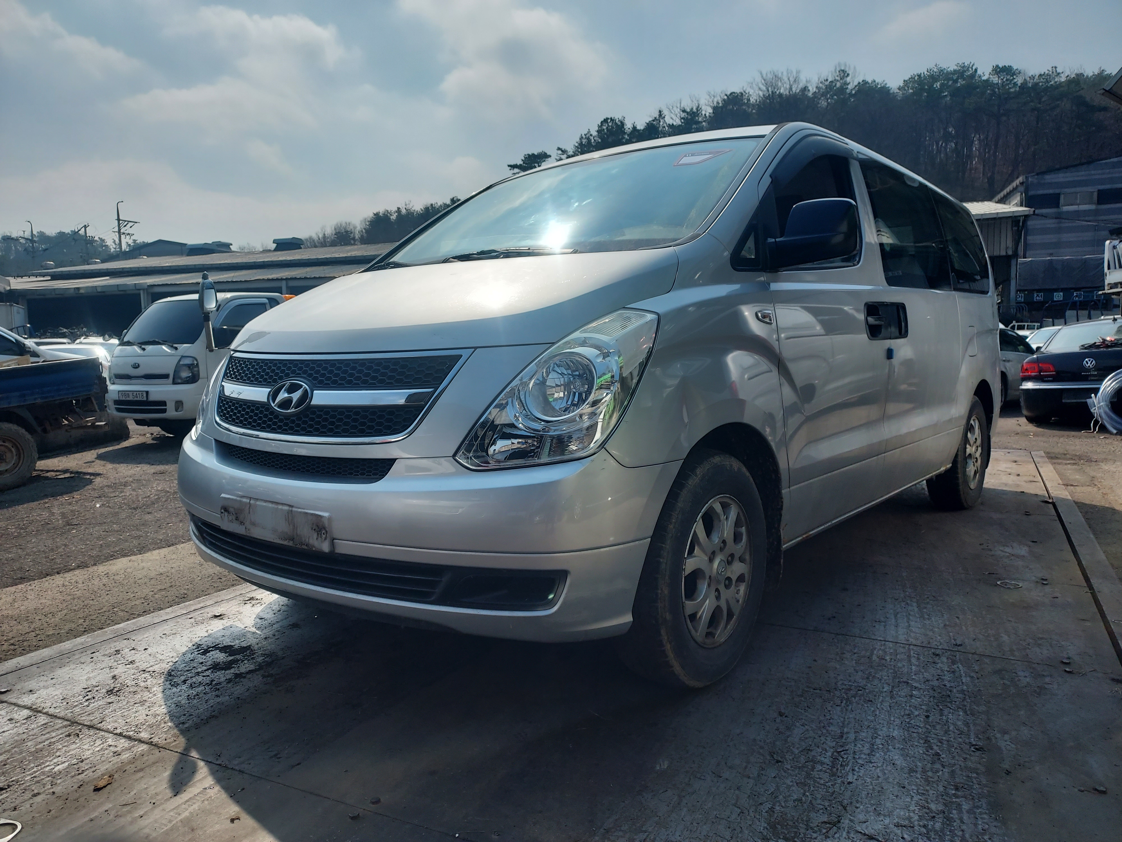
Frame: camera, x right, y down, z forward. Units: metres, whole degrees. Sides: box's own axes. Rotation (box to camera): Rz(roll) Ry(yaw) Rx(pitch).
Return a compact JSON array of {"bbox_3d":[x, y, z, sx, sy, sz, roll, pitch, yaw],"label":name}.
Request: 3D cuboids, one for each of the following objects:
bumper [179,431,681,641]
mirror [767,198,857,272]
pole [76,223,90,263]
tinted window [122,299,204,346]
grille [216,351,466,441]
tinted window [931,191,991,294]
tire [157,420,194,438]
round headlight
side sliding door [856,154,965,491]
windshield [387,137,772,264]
[{"bbox_3d":[-0.600,0.296,2.452,1.870,0.510,0.700,3,6,40],"label":"bumper"},{"bbox_3d":[0.776,-0.567,2.373,0.245,0.205,0.160,3,6,40],"label":"mirror"},{"bbox_3d":[-41.447,-11.002,68.534,1.200,12.600,0.500,-1,5,0],"label":"pole"},{"bbox_3d":[-5.186,-1.287,10.150,1.420,0.680,0.150,1,-25,23],"label":"tinted window"},{"bbox_3d":[-0.732,-0.080,2.270,1.200,0.255,0.190,3,6,40],"label":"grille"},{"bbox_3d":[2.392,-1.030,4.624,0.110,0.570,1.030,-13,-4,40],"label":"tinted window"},{"bbox_3d":[-5.367,-0.088,10.773,0.200,0.650,0.650,1,5,23],"label":"tire"},{"bbox_3d":[-0.004,-0.089,2.017,0.175,0.178,0.100,3,6,40],"label":"round headlight"},{"bbox_3d":[1.738,-0.468,3.887,0.250,1.540,1.270,3,6,40],"label":"side sliding door"},{"bbox_3d":[-0.013,-0.848,3.082,1.520,0.140,0.990,3,38,40],"label":"windshield"}]

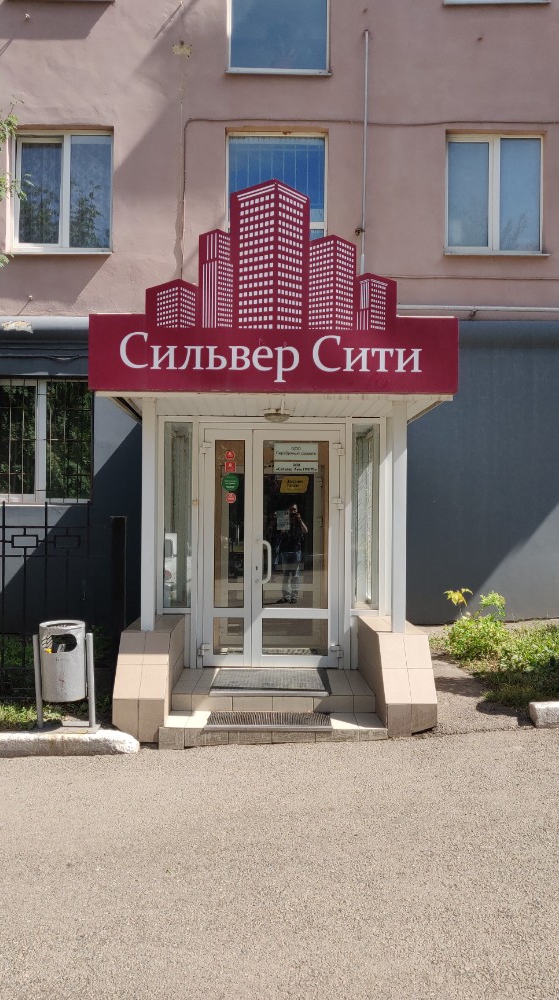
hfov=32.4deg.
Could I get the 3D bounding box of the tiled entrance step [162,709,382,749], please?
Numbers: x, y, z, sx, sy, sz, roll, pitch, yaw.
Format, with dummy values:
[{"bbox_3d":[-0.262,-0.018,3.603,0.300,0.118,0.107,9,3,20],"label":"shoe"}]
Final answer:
[{"bbox_3d":[-0.036,1.665,6.980,1.580,0.140,0.520,1,0,1],"label":"tiled entrance step"}]

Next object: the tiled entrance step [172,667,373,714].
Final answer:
[{"bbox_3d":[-0.033,1.534,7.830,1.520,0.130,1.180,1,0,1],"label":"tiled entrance step"}]

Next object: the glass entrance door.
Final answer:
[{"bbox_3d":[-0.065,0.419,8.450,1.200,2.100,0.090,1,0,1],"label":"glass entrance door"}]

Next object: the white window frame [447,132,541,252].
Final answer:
[{"bbox_3d":[2.579,-3.667,11.560,1.170,1.440,0.100,1,0,1],"label":"white window frame"}]

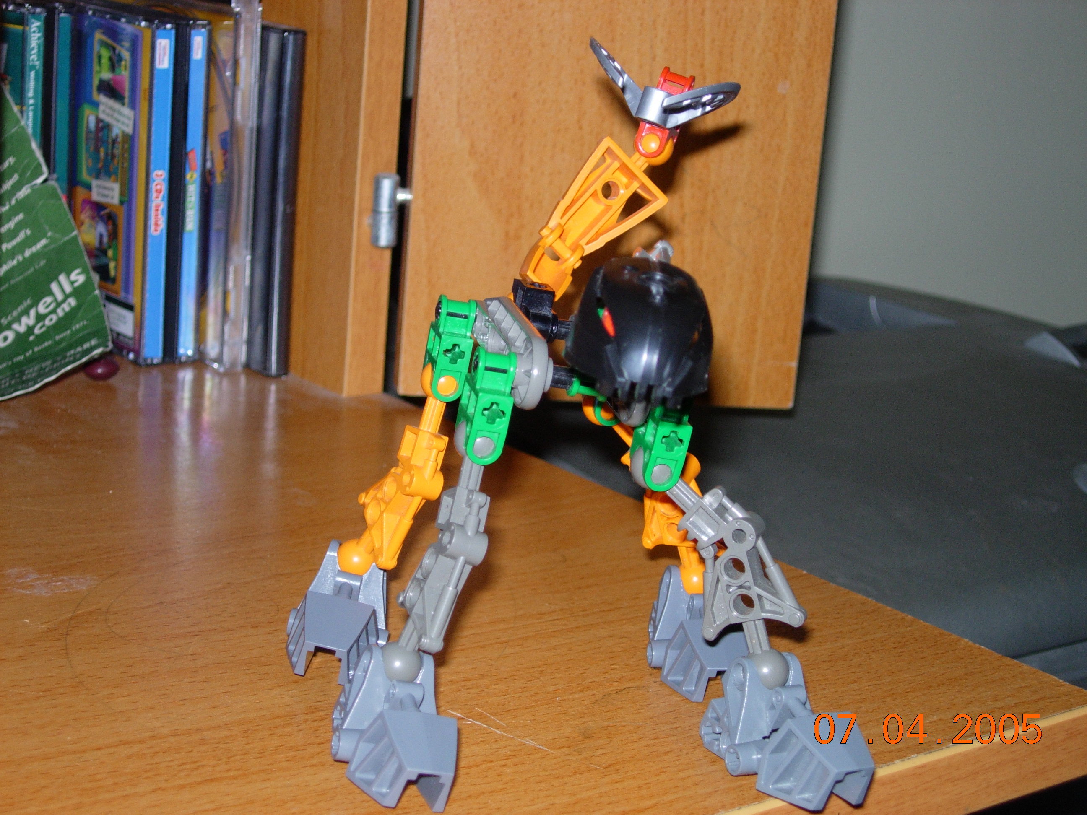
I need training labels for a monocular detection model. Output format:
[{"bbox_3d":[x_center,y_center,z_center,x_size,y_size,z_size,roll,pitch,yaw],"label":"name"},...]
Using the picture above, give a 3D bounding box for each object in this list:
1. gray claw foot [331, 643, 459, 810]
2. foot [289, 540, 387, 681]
[{"bbox_3d":[-0.029,0.066,0.474,0.024,0.023,0.045,10,12,-22],"label":"gray claw foot"},{"bbox_3d":[-0.048,0.048,0.542,0.024,0.023,0.045,13,17,1],"label":"foot"}]

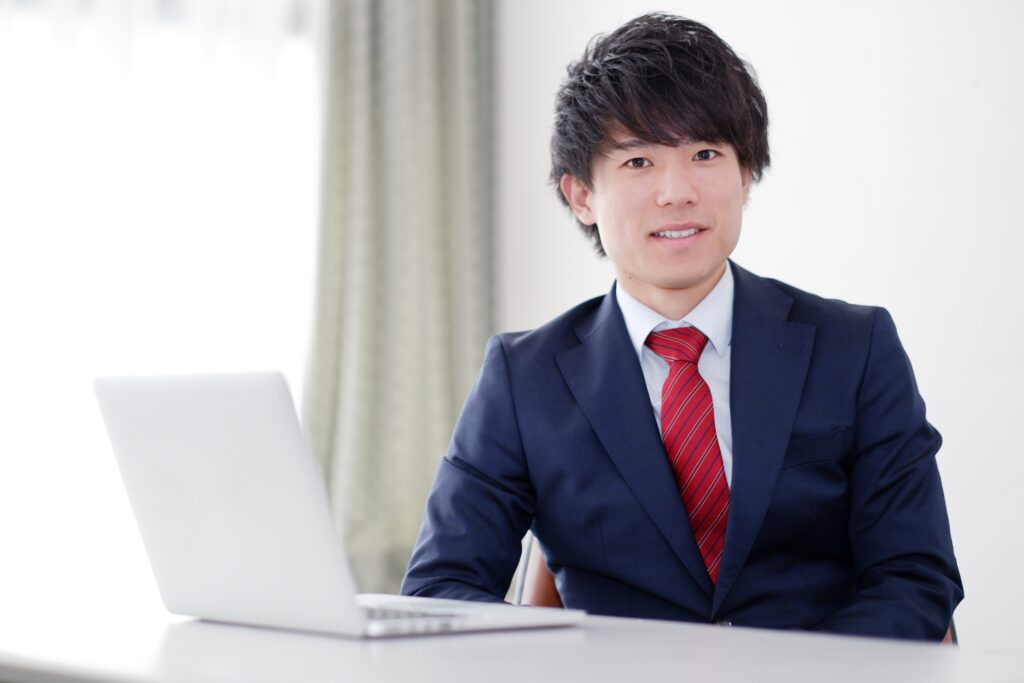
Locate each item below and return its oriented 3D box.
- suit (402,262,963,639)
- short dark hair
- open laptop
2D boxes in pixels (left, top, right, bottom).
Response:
[{"bbox_3d":[0.160,0.155,2.270,0.540,0.470,0.330,0,-3,2],"label":"suit"},{"bbox_3d":[0.141,-0.196,2.270,0.203,0.232,0.228,-5,-2,-2],"label":"short dark hair"},{"bbox_3d":[-0.156,0.138,2.077,0.294,0.215,0.325,2,-3,-37],"label":"open laptop"}]

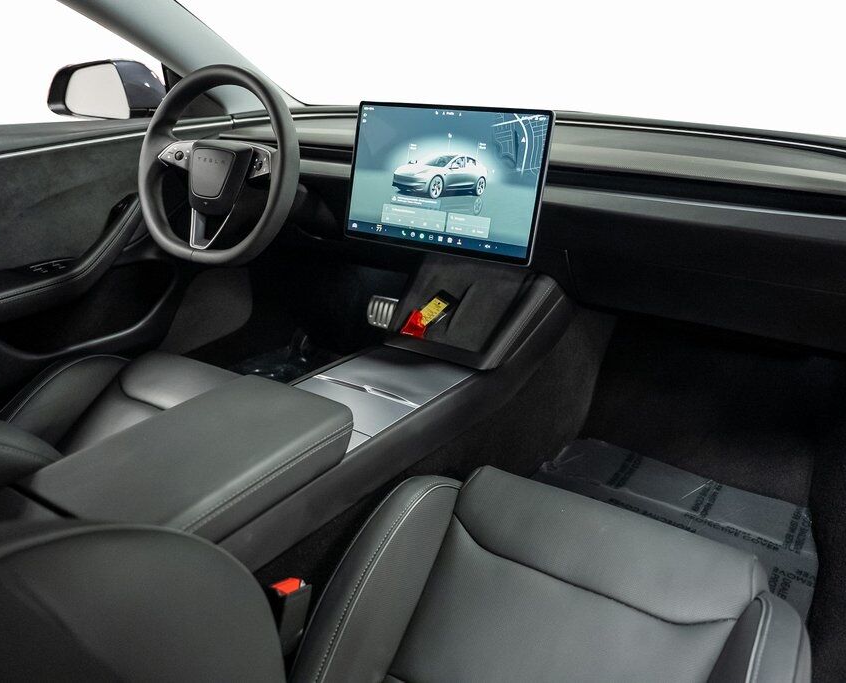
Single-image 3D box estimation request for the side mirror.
[{"bbox_3d":[-0.708,-0.571,1.556,0.240,0.145,0.140,10,22,21],"label":"side mirror"}]

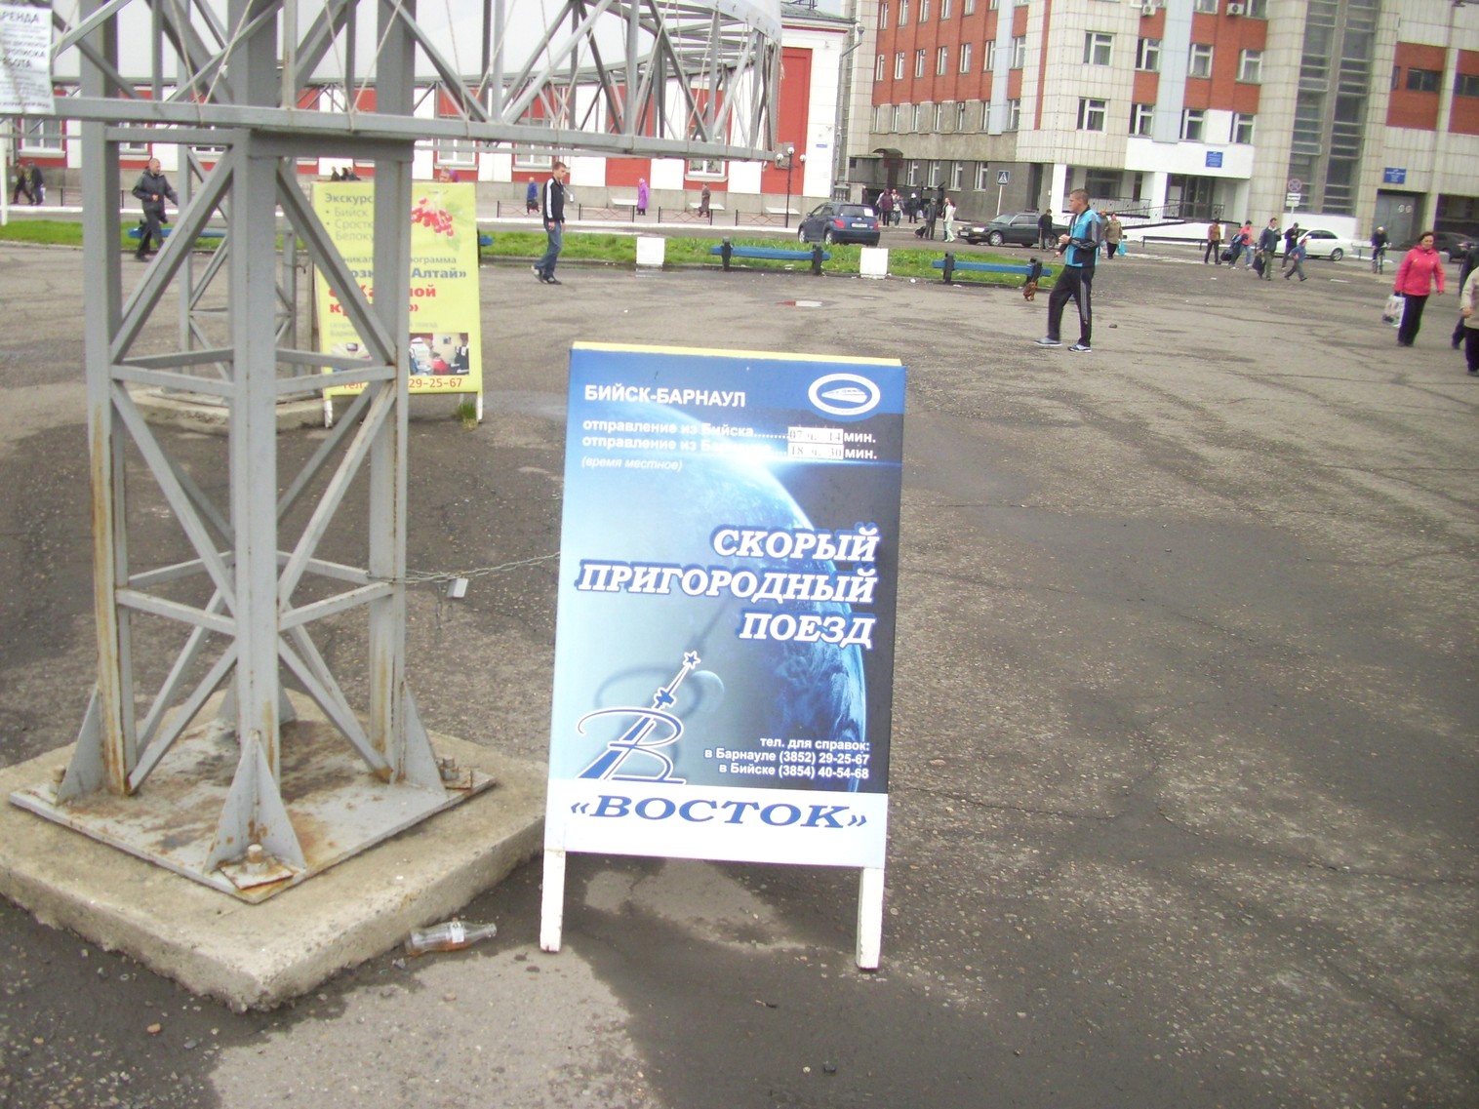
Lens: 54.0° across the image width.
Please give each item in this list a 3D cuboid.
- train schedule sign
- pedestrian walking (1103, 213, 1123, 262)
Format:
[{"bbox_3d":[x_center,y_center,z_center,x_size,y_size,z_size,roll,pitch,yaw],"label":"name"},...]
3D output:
[{"bbox_3d":[-0.013,0.179,3.195,0.720,1.230,0.620,4,14,1],"label":"train schedule sign"},{"bbox_3d":[13.129,-11.178,51.101,0.580,1.630,0.420,6,14,10],"label":"pedestrian walking"}]

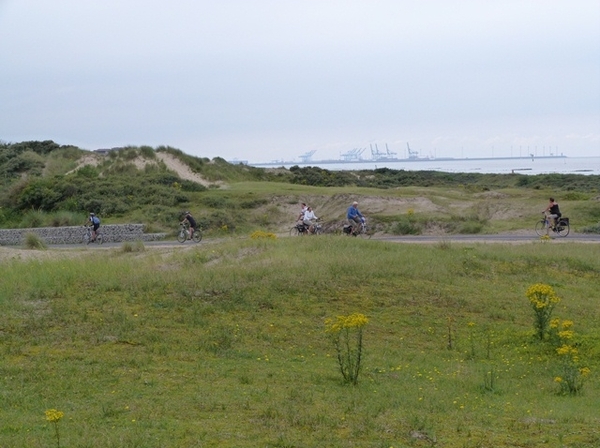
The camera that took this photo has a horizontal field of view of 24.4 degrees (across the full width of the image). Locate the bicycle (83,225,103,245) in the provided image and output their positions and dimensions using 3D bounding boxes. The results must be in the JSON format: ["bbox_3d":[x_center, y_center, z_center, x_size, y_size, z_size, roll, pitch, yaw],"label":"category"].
[{"bbox_3d":[-11.559,0.637,77.500,1.750,1.070,0.600,1,3,41],"label":"bicycle"}]

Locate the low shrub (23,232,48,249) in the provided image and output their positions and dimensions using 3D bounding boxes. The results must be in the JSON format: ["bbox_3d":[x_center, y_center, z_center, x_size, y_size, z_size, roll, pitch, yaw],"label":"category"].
[{"bbox_3d":[-13.736,0.857,72.000,1.150,0.900,1.100,-1,3,0],"label":"low shrub"}]

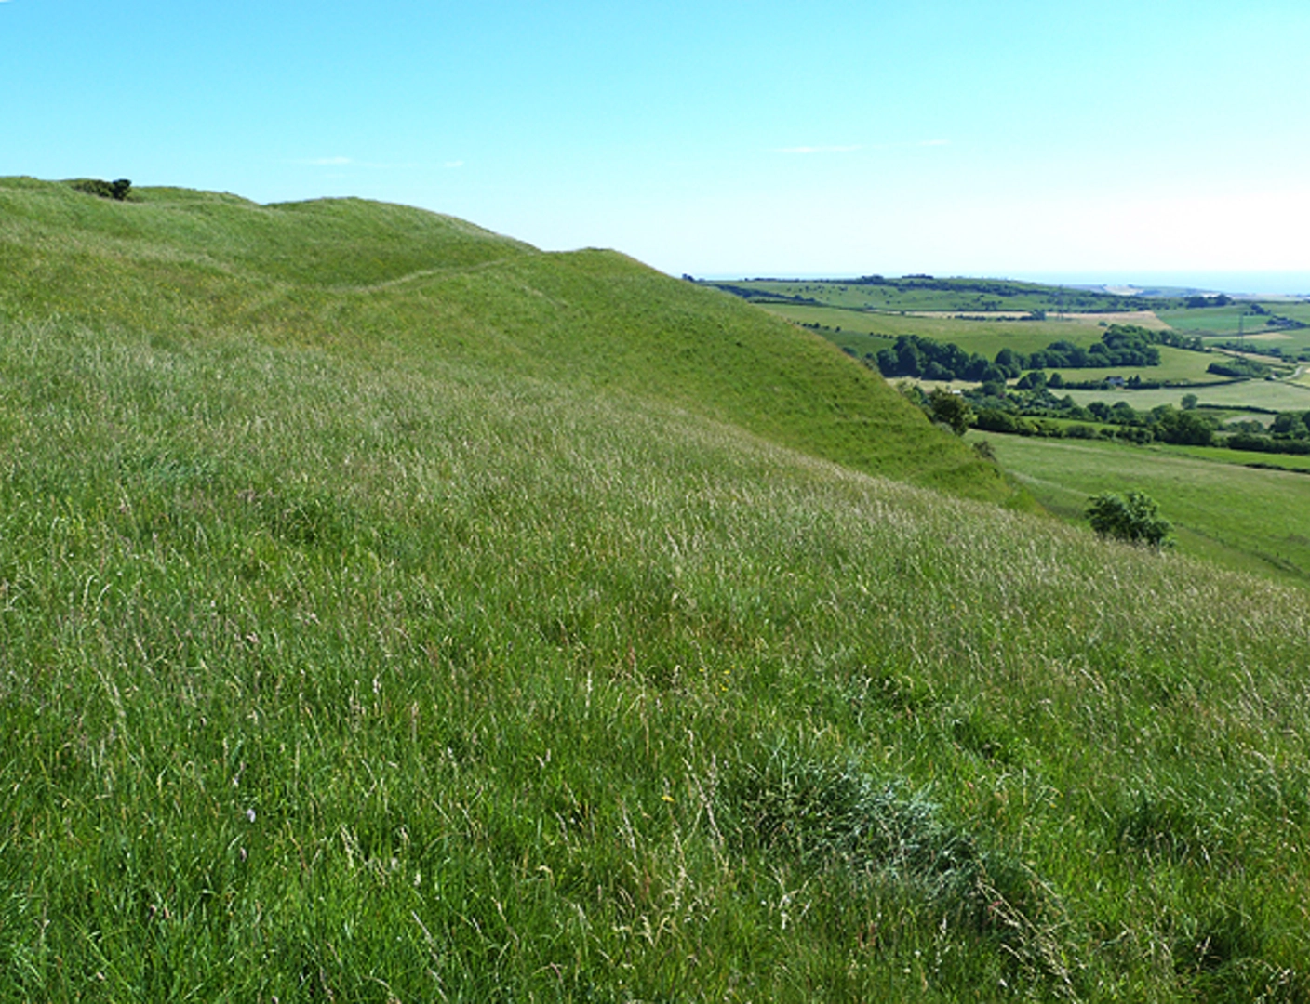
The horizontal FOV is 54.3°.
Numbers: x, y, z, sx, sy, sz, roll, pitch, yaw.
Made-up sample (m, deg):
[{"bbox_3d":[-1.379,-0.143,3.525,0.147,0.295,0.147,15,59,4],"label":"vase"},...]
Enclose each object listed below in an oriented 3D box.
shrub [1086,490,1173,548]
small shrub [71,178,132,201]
[{"bbox_3d":[26.016,1.176,70.000,4.900,3.800,4.600,4,11,20],"label":"shrub"},{"bbox_3d":[-38.151,-21.528,88.000,4.200,1.700,2.900,-4,11,-23],"label":"small shrub"}]

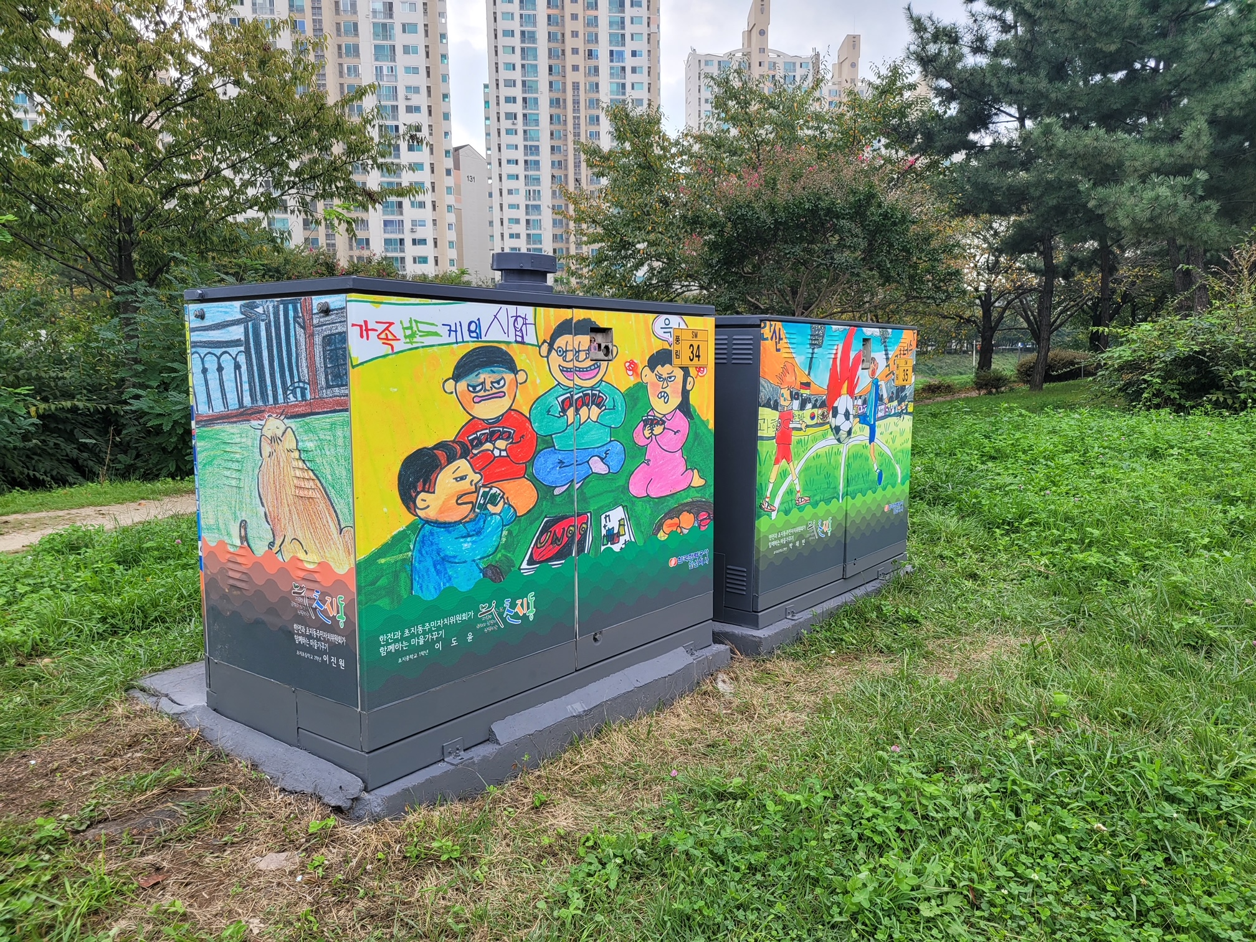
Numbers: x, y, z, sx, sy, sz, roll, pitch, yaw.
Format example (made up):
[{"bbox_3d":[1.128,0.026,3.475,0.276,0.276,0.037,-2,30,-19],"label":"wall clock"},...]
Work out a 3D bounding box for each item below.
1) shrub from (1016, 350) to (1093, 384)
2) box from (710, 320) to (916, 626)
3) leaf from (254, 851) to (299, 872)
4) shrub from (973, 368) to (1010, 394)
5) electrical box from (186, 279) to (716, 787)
[{"bbox_3d":[13.137,-3.197,29.000,2.500,1.050,1.600,0,7,0],"label":"shrub"},{"bbox_3d":[0.807,-0.091,5.319,0.929,1.459,1.775,5,8,38],"label":"box"},{"bbox_3d":[-0.973,1.072,2.608,0.120,0.020,0.100,0,7,0],"label":"leaf"},{"bbox_3d":[9.249,-2.284,24.000,0.950,0.650,0.900,0,7,0],"label":"shrub"},{"bbox_3d":[-0.562,0.086,3.673,0.929,1.480,1.828,5,8,38],"label":"electrical box"}]

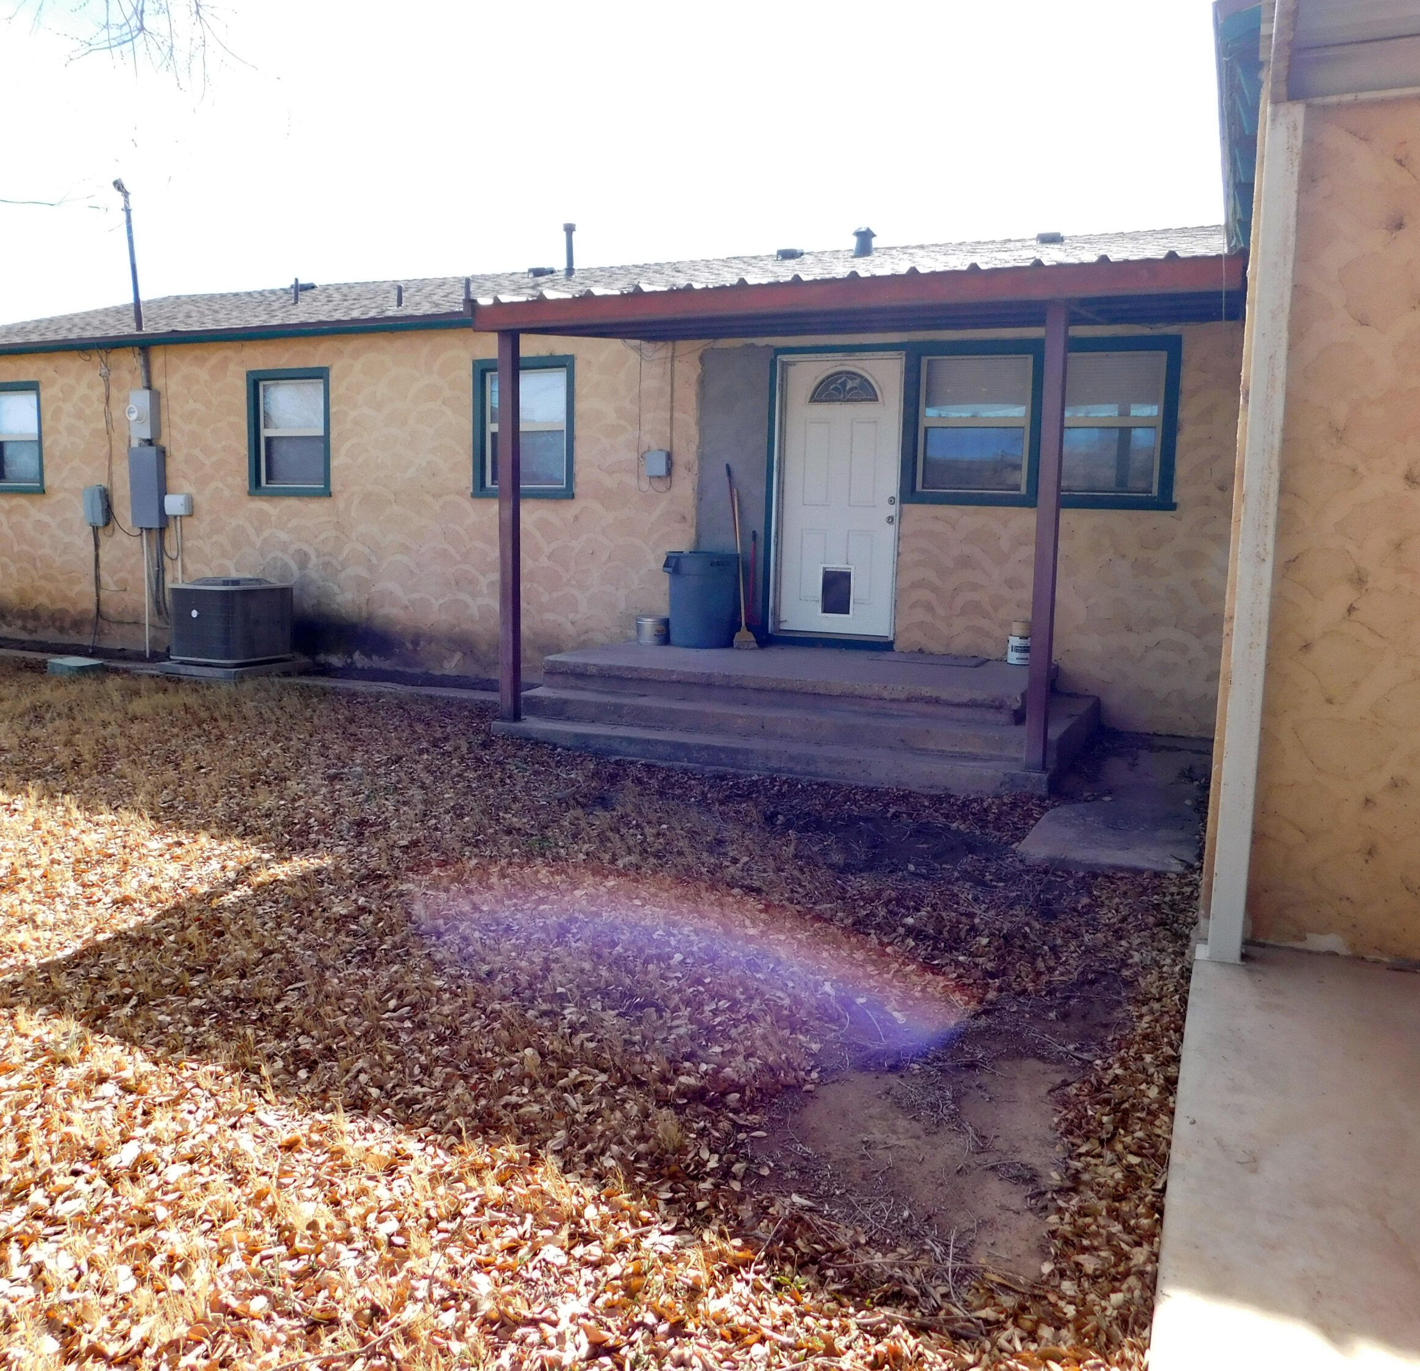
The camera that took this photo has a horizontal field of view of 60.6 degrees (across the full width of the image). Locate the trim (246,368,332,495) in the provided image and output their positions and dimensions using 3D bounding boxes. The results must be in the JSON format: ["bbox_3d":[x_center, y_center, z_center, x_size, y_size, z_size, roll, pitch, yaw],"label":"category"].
[{"bbox_3d":[-3.795,-2.288,11.059,0.980,1.140,0.100,4,8,23],"label":"trim"}]

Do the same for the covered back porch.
[{"bbox_3d":[0.983,-1.077,7.759,4.350,2.860,2.390,4,8,23],"label":"covered back porch"}]

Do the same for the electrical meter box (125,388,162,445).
[{"bbox_3d":[-5.446,-2.594,11.622,0.270,0.465,0.220,4,8,23],"label":"electrical meter box"}]

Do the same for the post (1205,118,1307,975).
[{"bbox_3d":[1.589,-0.391,3.537,0.090,2.454,0.090,4,8,23],"label":"post"}]

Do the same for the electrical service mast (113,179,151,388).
[{"bbox_3d":[-5.455,-3.780,11.469,0.180,1.892,0.160,0,9,24],"label":"electrical service mast"}]

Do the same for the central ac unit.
[{"bbox_3d":[-4.142,-0.574,10.524,0.720,0.715,0.730,4,8,23],"label":"central ac unit"}]

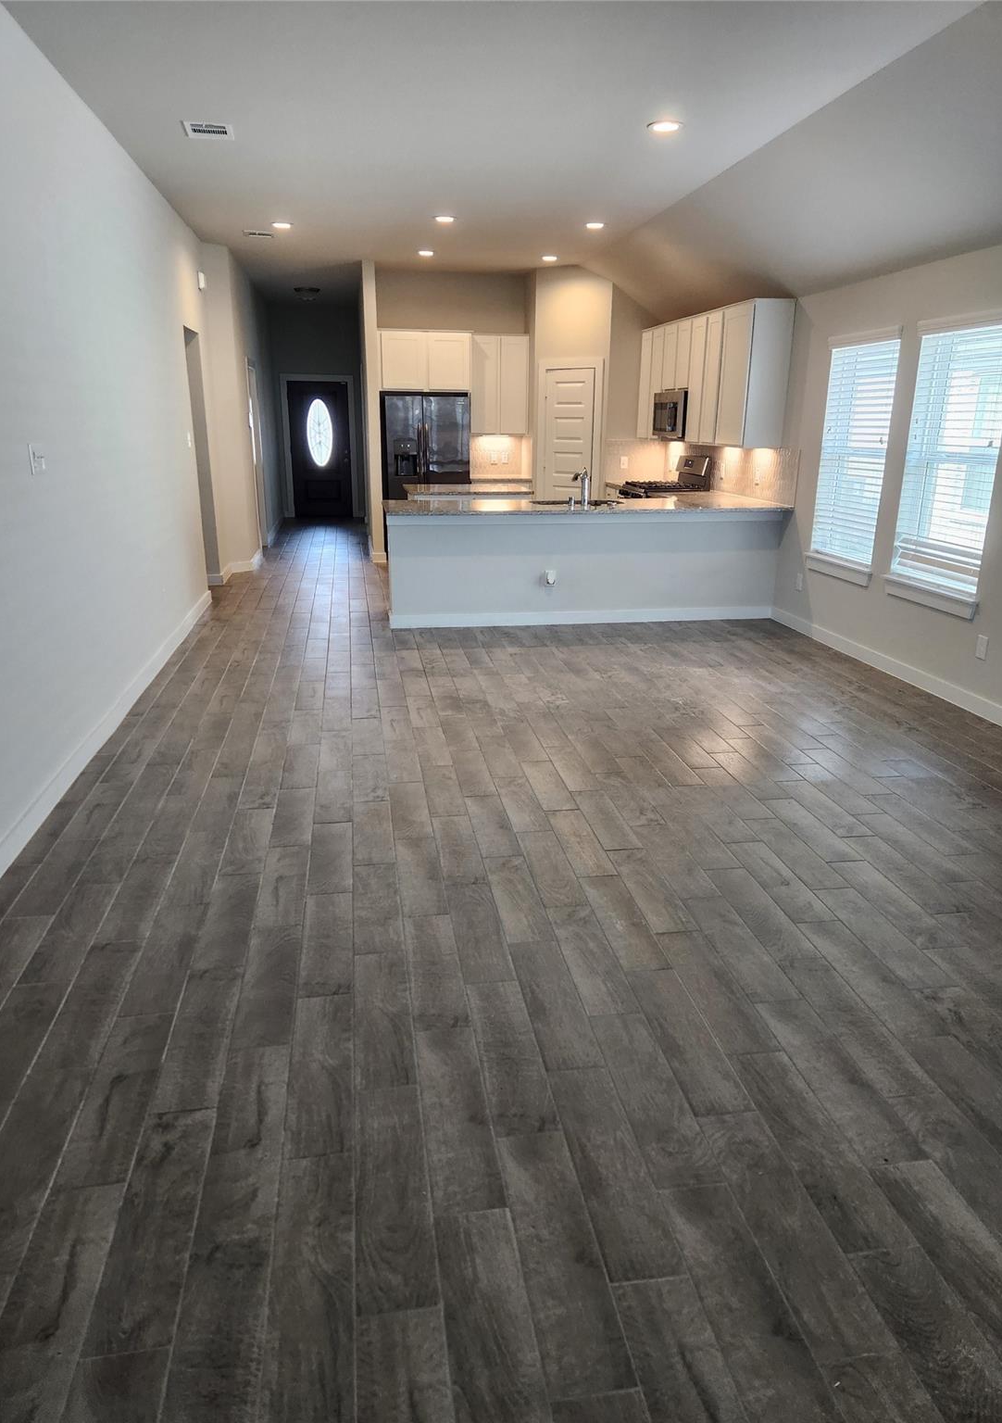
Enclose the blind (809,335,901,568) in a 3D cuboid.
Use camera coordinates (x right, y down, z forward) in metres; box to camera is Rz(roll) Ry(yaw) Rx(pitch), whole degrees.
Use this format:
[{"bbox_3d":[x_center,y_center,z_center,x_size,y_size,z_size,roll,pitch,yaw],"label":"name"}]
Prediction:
[{"bbox_3d":[2.390,-1.782,6.470,0.060,1.470,0.920,-2,17,-8],"label":"blind"}]

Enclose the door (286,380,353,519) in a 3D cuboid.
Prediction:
[{"bbox_3d":[-2.844,-4.110,14.963,0.915,2.060,0.050,-2,17,-8],"label":"door"}]

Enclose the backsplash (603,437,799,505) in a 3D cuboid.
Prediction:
[{"bbox_3d":[1.712,-2.262,8.744,0.650,0.458,3.240,-2,17,-8],"label":"backsplash"}]

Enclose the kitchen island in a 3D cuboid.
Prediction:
[{"bbox_3d":[0.648,-1.221,7.681,3.140,0.914,0.940,-2,17,-8],"label":"kitchen island"}]

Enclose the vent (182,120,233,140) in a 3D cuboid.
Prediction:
[{"bbox_3d":[-1.632,-3.233,5.279,0.258,0.020,0.300,-2,17,-8],"label":"vent"}]

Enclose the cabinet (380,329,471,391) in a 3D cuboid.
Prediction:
[{"bbox_3d":[-0.840,-3.810,10.317,0.960,0.603,0.610,-2,17,-8],"label":"cabinet"}]

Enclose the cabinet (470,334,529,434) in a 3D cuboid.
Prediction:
[{"bbox_3d":[-0.051,-3.665,10.642,0.670,1.045,0.325,-2,17,-8],"label":"cabinet"}]

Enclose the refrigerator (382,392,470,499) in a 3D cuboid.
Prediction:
[{"bbox_3d":[-0.814,-2.593,10.585,0.905,1.790,0.760,-2,17,-8],"label":"refrigerator"}]

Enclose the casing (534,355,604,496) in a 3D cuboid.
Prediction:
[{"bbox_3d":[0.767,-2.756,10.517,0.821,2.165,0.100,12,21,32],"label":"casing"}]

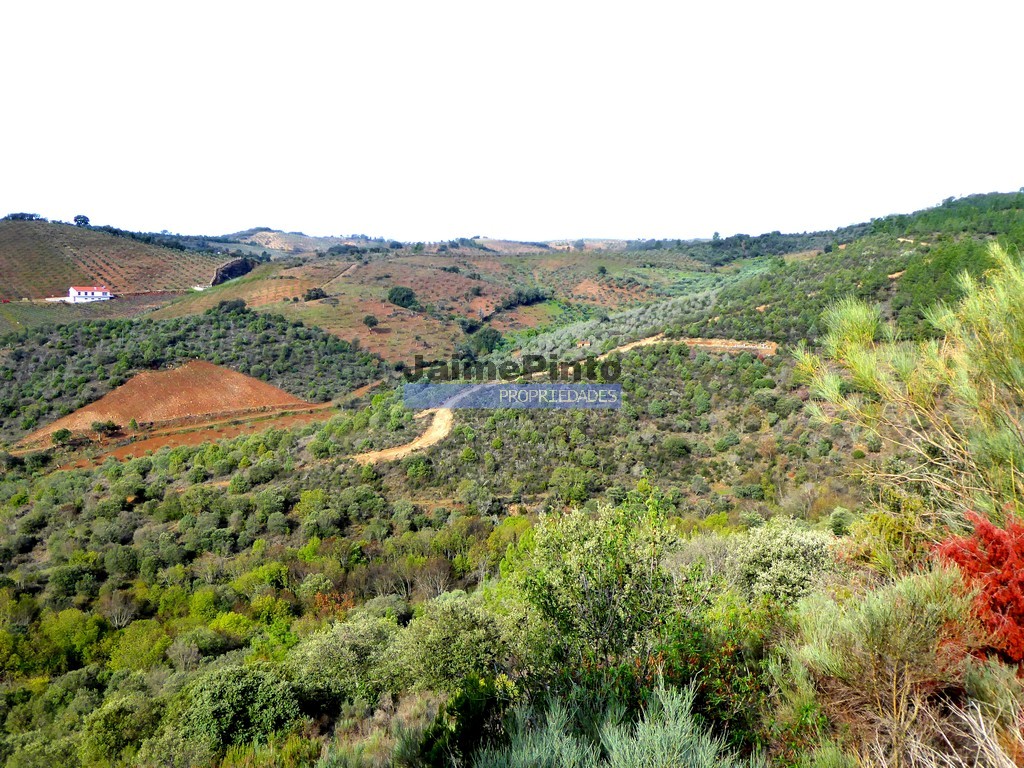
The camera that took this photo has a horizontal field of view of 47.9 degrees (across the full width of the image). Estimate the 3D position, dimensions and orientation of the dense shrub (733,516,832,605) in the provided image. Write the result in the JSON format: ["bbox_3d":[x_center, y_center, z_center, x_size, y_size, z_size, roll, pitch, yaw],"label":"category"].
[{"bbox_3d":[4.806,3.172,20.500,1.750,1.650,1.700,2,7,13],"label":"dense shrub"}]

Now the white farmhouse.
[{"bbox_3d":[-199.114,-42.043,545.000,17.500,7.000,8.500,-6,9,-40],"label":"white farmhouse"}]

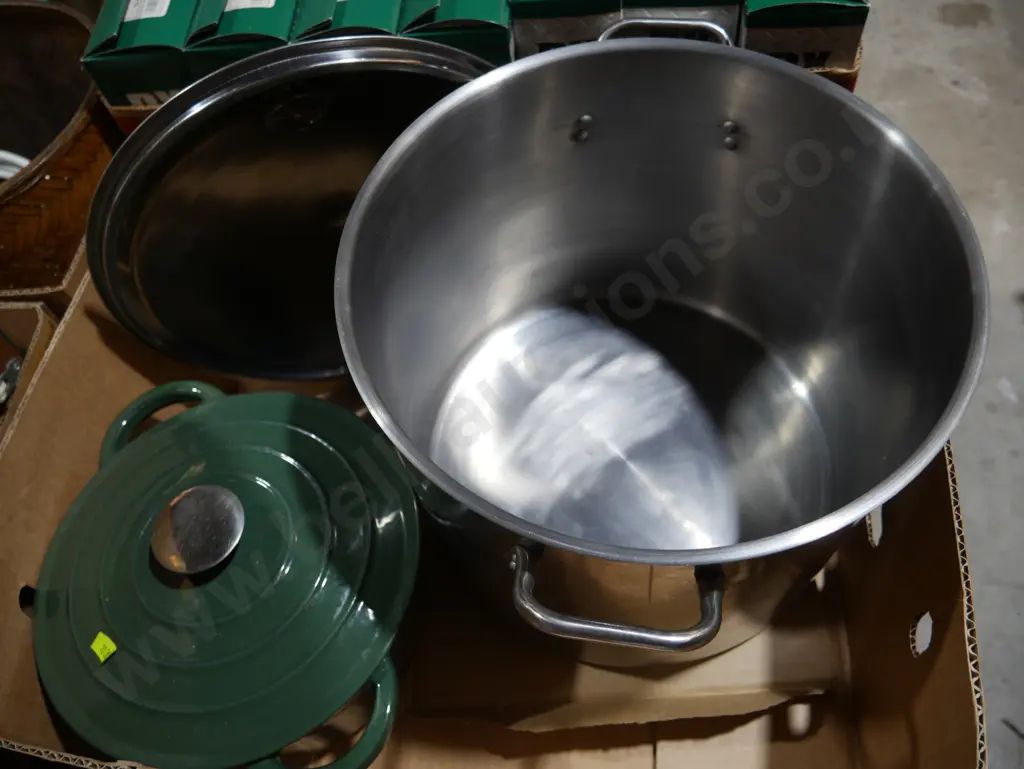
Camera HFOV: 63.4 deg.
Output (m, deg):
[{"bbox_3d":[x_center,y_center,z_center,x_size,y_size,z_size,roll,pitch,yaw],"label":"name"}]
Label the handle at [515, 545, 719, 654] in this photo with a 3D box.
[{"bbox_3d":[0.050,0.106,0.393,0.110,0.068,0.046,6,61,8],"label":"handle"}]

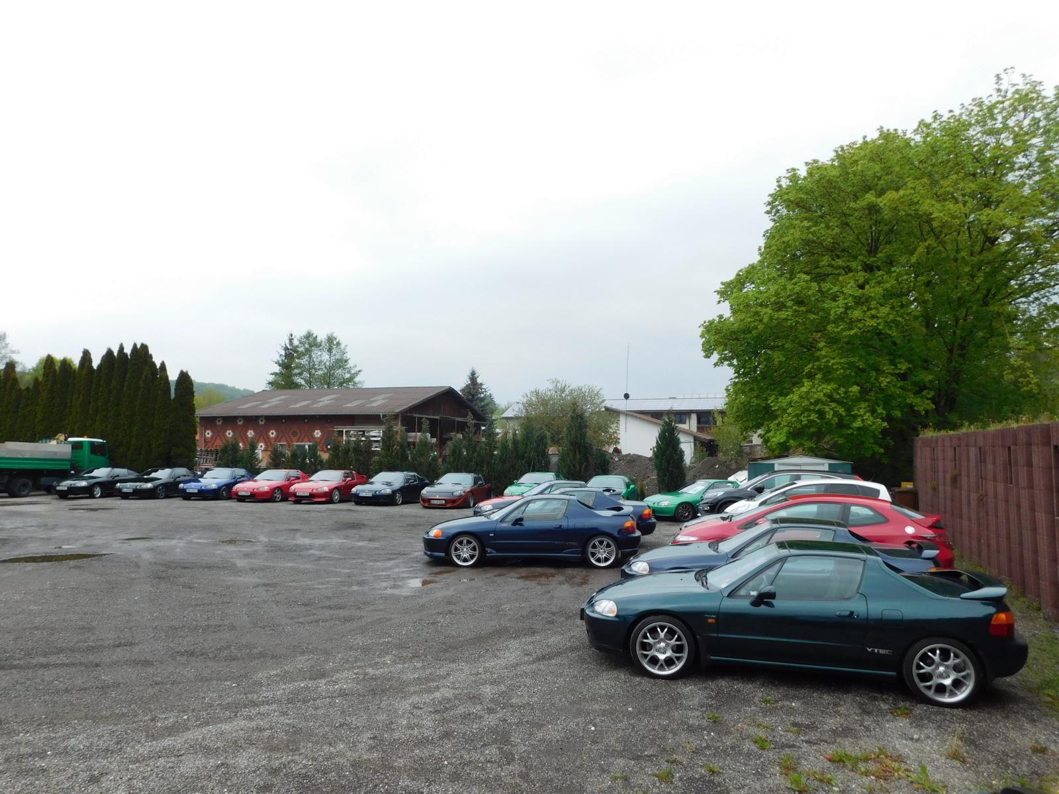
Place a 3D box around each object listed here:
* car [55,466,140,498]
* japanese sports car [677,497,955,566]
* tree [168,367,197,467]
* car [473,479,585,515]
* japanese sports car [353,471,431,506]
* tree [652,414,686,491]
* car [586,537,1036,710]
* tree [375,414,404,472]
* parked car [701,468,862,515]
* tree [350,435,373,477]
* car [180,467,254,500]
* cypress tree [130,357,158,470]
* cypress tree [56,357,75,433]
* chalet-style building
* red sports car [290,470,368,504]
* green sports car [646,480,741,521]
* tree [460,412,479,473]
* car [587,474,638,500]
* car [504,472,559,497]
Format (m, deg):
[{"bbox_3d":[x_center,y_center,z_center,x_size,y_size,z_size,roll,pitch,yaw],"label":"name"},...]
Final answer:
[{"bbox_3d":[-17.996,3.567,32.354,1.710,1.240,4.000,-1,-4,15],"label":"car"},{"bbox_3d":[4.475,2.274,12.533,4.270,1.440,1.790,-1,-4,18],"label":"japanese sports car"},{"bbox_3d":[-16.327,1.606,35.967,1.350,5.600,1.350,2,-4,-24],"label":"tree"},{"bbox_3d":[0.540,2.880,20.300,4.000,1.240,1.710,0,-4,-2],"label":"car"},{"bbox_3d":[-4.979,3.344,28.339,1.710,1.250,4.000,-1,-4,17],"label":"japanese sports car"},{"bbox_3d":[5.171,2.304,28.310,1.220,3.410,1.220,-1,-4,10],"label":"tree"},{"bbox_3d":[2.570,2.070,7.630,4.000,1.230,1.720,-1,-4,15],"label":"car"},{"bbox_3d":[-6.033,2.527,33.115,1.250,3.580,1.250,1,-4,-10],"label":"tree"},{"bbox_3d":[6.697,2.682,19.943,4.500,1.610,1.810,-1,-4,14],"label":"parked car"},{"bbox_3d":[-7.131,2.916,32.275,1.100,2.600,1.100,1,-4,-12],"label":"tree"},{"bbox_3d":[-12.139,3.453,30.584,1.710,1.250,4.000,-1,-4,14],"label":"car"},{"bbox_3d":[-18.494,1.332,36.588,1.300,6.400,1.300,3,-5,-27],"label":"cypress tree"},{"bbox_3d":[-23.221,1.366,38.287,1.050,6.500,1.050,3,-5,-31],"label":"cypress tree"},{"bbox_3d":[-13.421,2.731,57.754,15.900,6.700,16.100,-1,-4,17],"label":"chalet-style building"},{"bbox_3d":[-7.694,3.479,30.013,1.710,1.240,4.000,-1,-4,16],"label":"red sports car"},{"bbox_3d":[5.606,3.233,24.135,4.000,1.260,1.720,2,-4,-18],"label":"green sports car"},{"bbox_3d":[-2.626,2.536,33.102,0.950,3.750,0.950,1,-4,-4],"label":"tree"},{"bbox_3d":[2.683,3.195,25.446,1.710,1.250,4.000,-1,-4,15],"label":"car"},{"bbox_3d":[0.420,3.280,27.187,1.710,1.240,4.000,-1,-4,16],"label":"car"}]

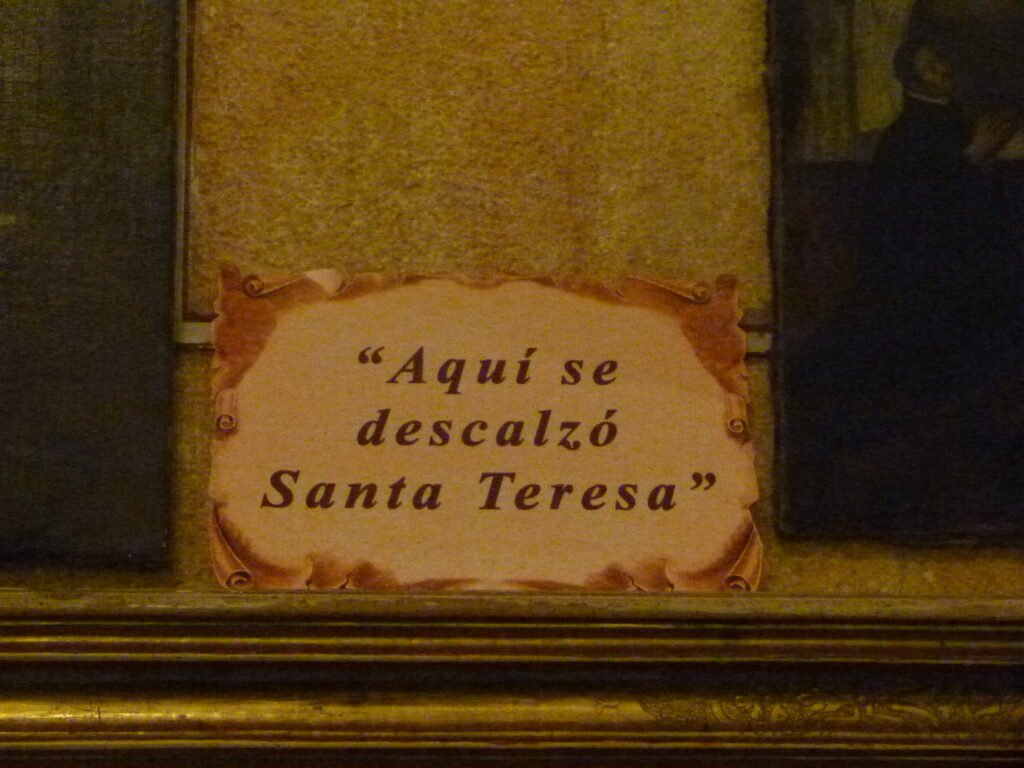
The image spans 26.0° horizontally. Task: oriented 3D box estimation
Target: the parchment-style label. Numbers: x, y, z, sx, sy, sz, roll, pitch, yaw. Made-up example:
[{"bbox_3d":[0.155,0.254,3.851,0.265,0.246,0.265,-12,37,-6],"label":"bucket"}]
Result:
[{"bbox_3d":[-0.013,0.025,1.140,0.280,0.173,0.004,0,-19,-4],"label":"parchment-style label"}]

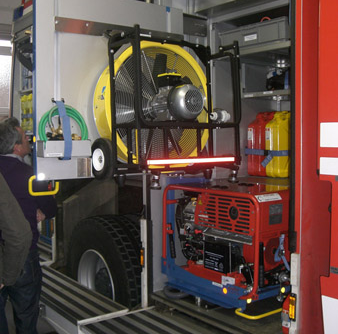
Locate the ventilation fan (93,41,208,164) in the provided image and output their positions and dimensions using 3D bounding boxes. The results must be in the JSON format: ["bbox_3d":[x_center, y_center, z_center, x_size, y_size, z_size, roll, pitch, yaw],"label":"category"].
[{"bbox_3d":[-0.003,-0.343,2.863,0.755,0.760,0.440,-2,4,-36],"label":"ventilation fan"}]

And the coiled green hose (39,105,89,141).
[{"bbox_3d":[-0.570,-0.198,2.701,0.290,0.275,0.080,-2,4,-36],"label":"coiled green hose"}]

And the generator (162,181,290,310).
[{"bbox_3d":[0.384,0.407,2.970,0.450,0.600,0.830,-2,4,-36],"label":"generator"}]

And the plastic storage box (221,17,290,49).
[{"bbox_3d":[0.687,-0.848,3.322,0.400,0.125,0.600,-2,4,-36],"label":"plastic storage box"}]

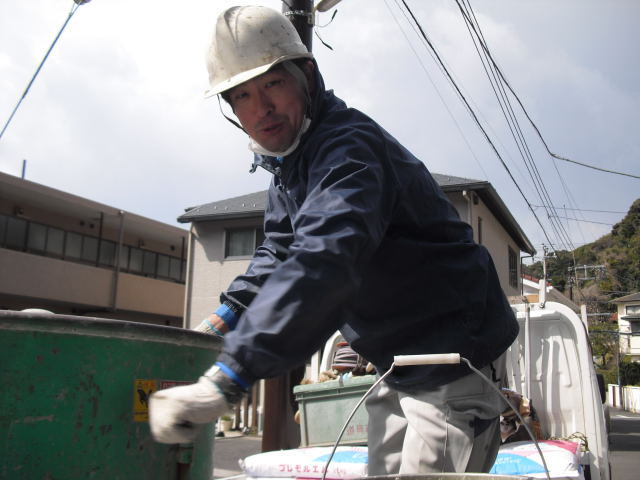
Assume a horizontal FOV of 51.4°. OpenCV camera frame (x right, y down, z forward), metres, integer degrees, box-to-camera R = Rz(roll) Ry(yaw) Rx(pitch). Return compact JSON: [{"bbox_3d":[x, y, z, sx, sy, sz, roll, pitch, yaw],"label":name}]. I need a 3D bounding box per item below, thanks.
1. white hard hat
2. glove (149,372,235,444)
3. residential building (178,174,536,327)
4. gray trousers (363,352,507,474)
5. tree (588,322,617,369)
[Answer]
[{"bbox_3d":[-0.136,-0.390,1.340,0.215,0.150,0.275,-9,24,25],"label":"white hard hat"},{"bbox_3d":[-0.214,0.280,1.100,0.140,0.110,0.095,-13,-7,-18],"label":"glove"},{"bbox_3d":[1.606,1.527,20.731,9.100,8.120,8.800,-4,-13,27],"label":"residential building"},{"bbox_3d":[0.245,0.711,1.398,0.340,0.950,0.360,4,-11,-14],"label":"gray trousers"},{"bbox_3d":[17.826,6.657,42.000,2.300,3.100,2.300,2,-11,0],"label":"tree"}]

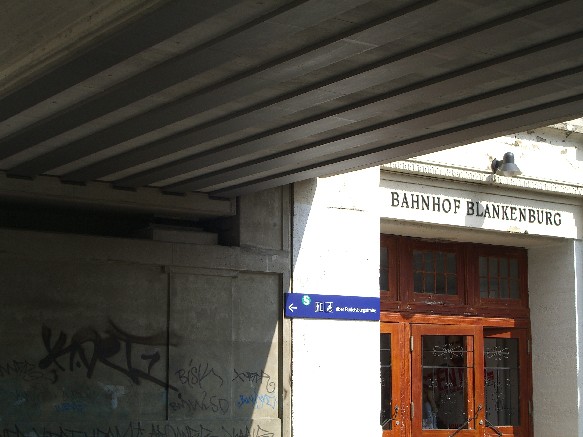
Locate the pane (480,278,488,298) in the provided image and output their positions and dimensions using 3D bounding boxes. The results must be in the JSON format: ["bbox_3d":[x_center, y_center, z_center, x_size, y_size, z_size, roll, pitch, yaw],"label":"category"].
[{"bbox_3d":[2.164,0.785,12.838,0.127,0.218,0.020,6,-10,-36],"label":"pane"}]

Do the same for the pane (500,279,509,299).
[{"bbox_3d":[2.424,0.797,13.030,0.127,0.220,0.020,6,-10,-36],"label":"pane"}]

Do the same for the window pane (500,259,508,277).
[{"bbox_3d":[2.431,0.559,13.067,0.127,0.208,0.020,6,-10,-36],"label":"window pane"}]

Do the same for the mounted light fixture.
[{"bbox_3d":[2.226,-0.566,11.846,0.265,0.232,0.335,6,-10,-36],"label":"mounted light fixture"}]

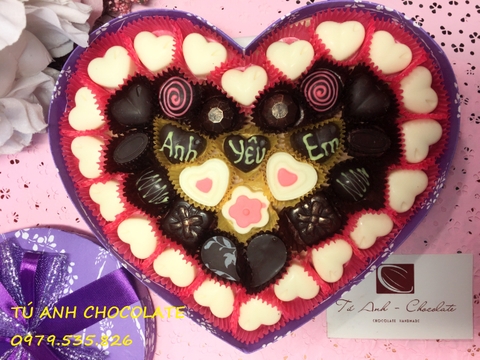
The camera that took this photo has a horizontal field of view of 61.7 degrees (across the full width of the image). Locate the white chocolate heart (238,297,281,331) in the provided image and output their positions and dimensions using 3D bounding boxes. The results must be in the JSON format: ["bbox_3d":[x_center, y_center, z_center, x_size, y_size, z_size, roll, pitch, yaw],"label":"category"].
[{"bbox_3d":[0.011,0.084,0.257,0.028,0.013,0.025,-16,94,8],"label":"white chocolate heart"}]

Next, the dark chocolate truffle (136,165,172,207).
[{"bbox_3d":[-0.051,0.004,0.238,0.024,0.017,0.025,0,89,0],"label":"dark chocolate truffle"}]

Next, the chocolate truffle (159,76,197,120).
[{"bbox_3d":[-0.037,-0.048,0.239,0.024,0.017,0.025,0,89,0],"label":"chocolate truffle"}]

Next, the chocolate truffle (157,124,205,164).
[{"bbox_3d":[-0.036,-0.021,0.248,0.028,0.015,0.026,12,94,4],"label":"chocolate truffle"}]

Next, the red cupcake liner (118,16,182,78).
[{"bbox_3d":[-0.052,-0.076,0.240,0.036,0.019,0.035,0,89,0],"label":"red cupcake liner"}]

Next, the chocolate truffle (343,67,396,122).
[{"bbox_3d":[0.073,-0.048,0.228,0.026,0.015,0.027,-44,92,2],"label":"chocolate truffle"}]

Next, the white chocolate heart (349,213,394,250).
[{"bbox_3d":[0.077,0.029,0.242,0.027,0.014,0.024,-44,89,6],"label":"white chocolate heart"}]

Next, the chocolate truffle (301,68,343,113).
[{"bbox_3d":[0.048,-0.052,0.237,0.026,0.016,0.026,1,96,6],"label":"chocolate truffle"}]

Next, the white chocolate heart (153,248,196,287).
[{"bbox_3d":[-0.037,0.050,0.237,0.028,0.014,0.025,31,89,1],"label":"white chocolate heart"}]

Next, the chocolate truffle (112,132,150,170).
[{"bbox_3d":[-0.061,-0.018,0.230,0.024,0.014,0.015,-36,93,2],"label":"chocolate truffle"}]

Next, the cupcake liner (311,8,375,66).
[{"bbox_3d":[0.060,-0.082,0.237,0.036,0.019,0.033,0,93,5],"label":"cupcake liner"}]

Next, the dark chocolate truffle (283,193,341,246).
[{"bbox_3d":[0.046,0.024,0.245,0.025,0.017,0.025,-30,92,9],"label":"dark chocolate truffle"}]

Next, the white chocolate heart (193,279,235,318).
[{"bbox_3d":[-0.014,0.077,0.260,0.028,0.013,0.025,32,98,2],"label":"white chocolate heart"}]

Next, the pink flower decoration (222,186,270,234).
[{"bbox_3d":[0.004,0.018,0.242,0.028,0.013,0.028,0,93,5],"label":"pink flower decoration"}]

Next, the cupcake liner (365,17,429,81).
[{"bbox_3d":[0.084,-0.070,0.225,0.033,0.020,0.033,0,93,0],"label":"cupcake liner"}]

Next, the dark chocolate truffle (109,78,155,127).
[{"bbox_3d":[-0.062,-0.043,0.233,0.026,0.016,0.024,-42,92,2],"label":"dark chocolate truffle"}]

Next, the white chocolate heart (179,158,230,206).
[{"bbox_3d":[-0.019,0.002,0.236,0.029,0.014,0.026,-19,93,1],"label":"white chocolate heart"}]

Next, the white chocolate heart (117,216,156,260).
[{"bbox_3d":[-0.059,0.033,0.237,0.025,0.014,0.028,-40,89,-1],"label":"white chocolate heart"}]

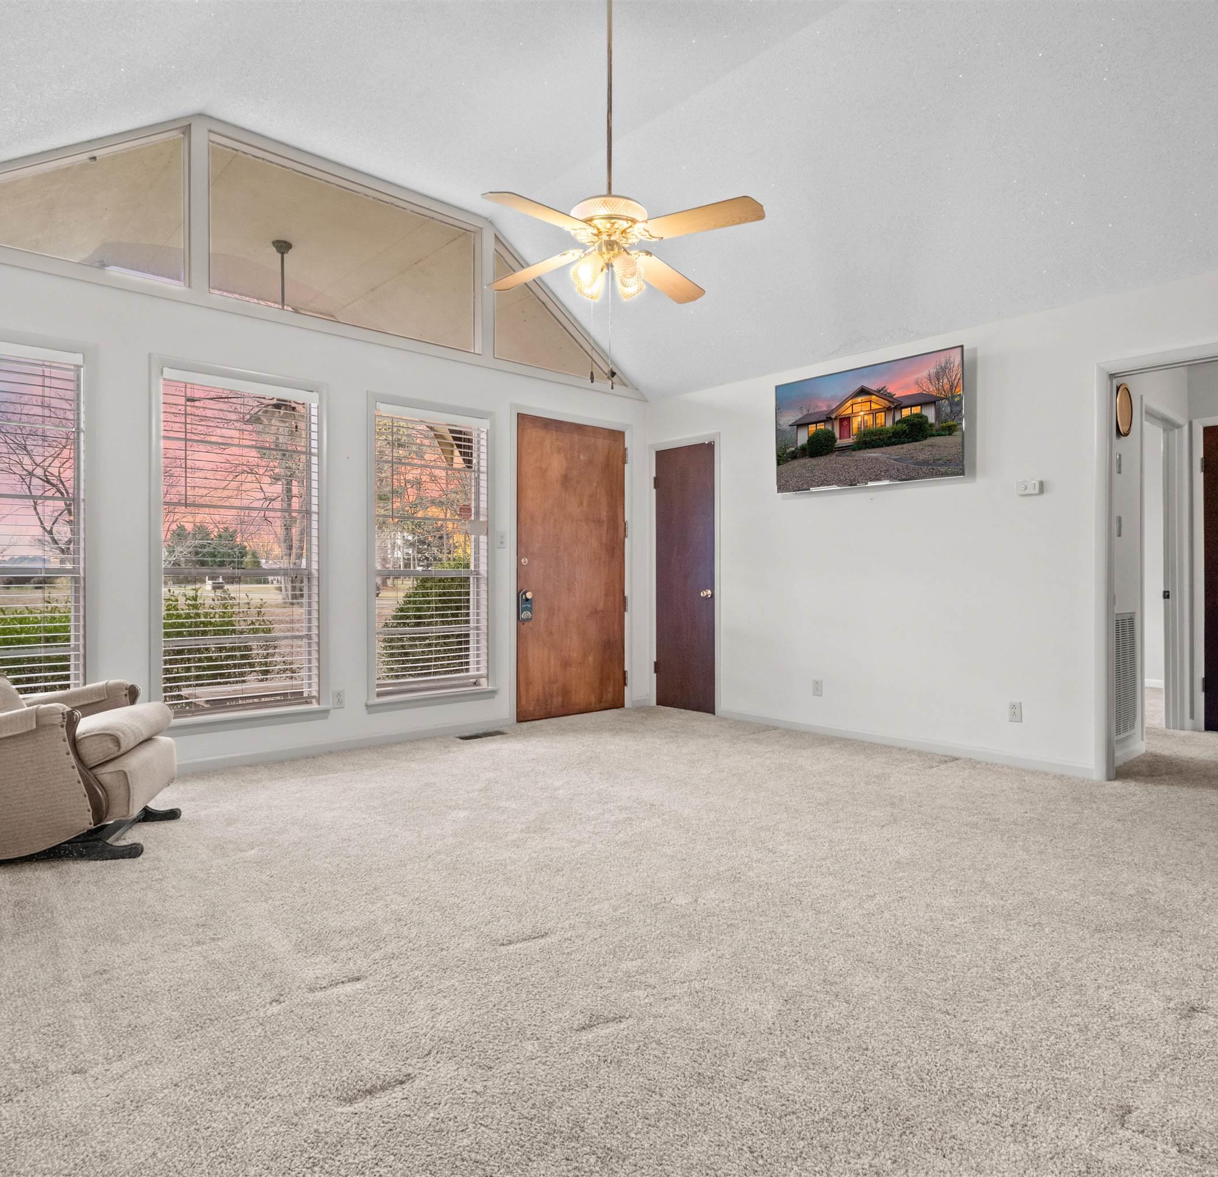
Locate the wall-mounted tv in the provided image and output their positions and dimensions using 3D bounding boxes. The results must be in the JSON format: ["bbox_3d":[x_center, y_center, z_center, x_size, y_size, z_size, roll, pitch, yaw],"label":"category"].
[{"bbox_3d":[1.543,-0.969,4.453,0.063,0.714,1.217,0,0,-42],"label":"wall-mounted tv"}]

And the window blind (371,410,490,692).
[{"bbox_3d":[-1.100,-0.225,4.691,0.780,1.772,0.063,0,0,-42],"label":"window blind"}]

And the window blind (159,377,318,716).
[{"bbox_3d":[-1.942,-0.220,3.944,0.759,1.761,0.063,0,0,-42],"label":"window blind"}]

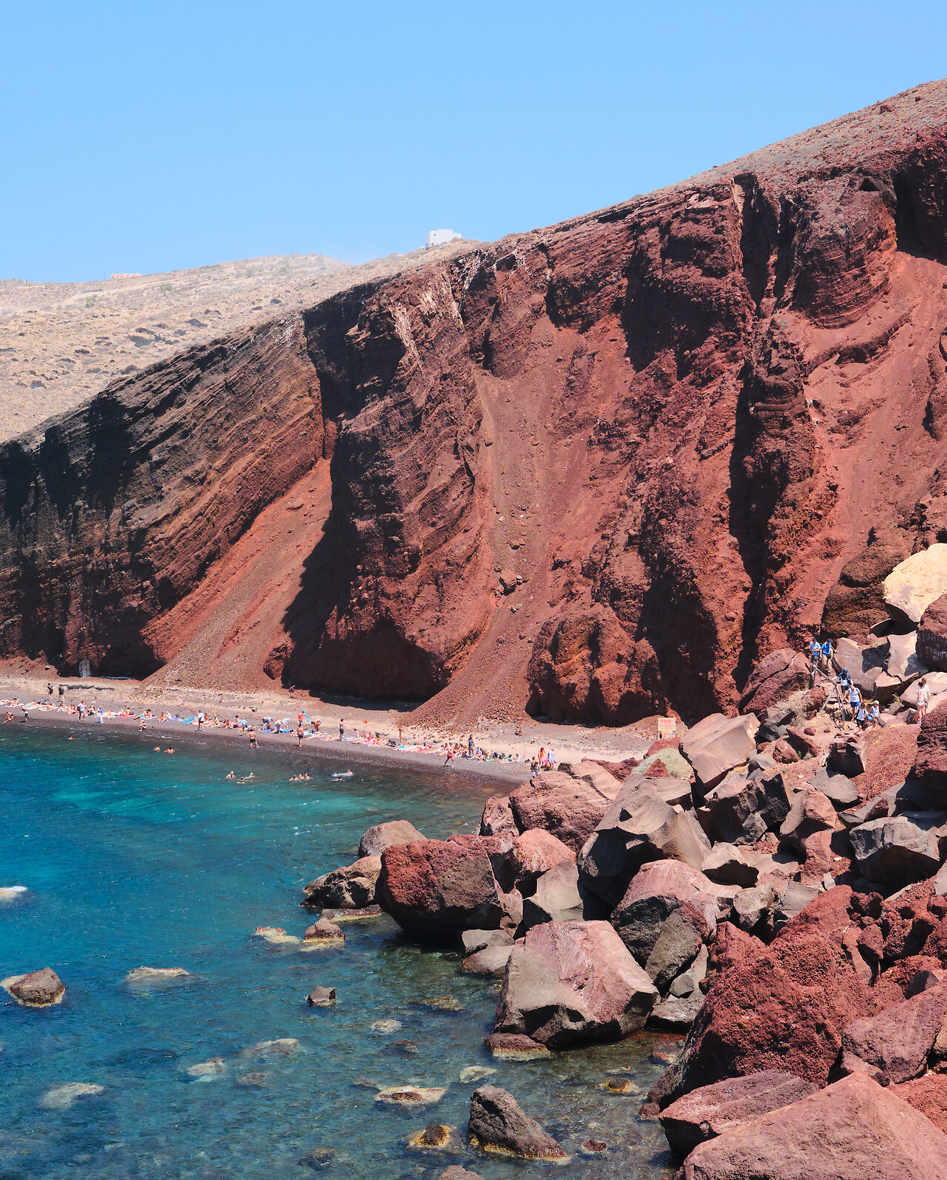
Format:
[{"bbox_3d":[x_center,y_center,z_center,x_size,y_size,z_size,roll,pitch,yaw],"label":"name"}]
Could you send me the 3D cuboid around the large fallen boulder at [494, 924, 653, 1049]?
[{"bbox_3d":[3.106,12.126,53.300,4.900,3.500,4.200,0,1,3],"label":"large fallen boulder"}]

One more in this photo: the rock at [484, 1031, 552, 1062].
[{"bbox_3d":[1.123,11.441,43.000,1.650,0.650,1.200,0,-1,1],"label":"rock"}]

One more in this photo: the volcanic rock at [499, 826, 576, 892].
[{"bbox_3d":[2.596,11.244,71.000,3.200,2.700,2.800,0,1,2],"label":"volcanic rock"}]

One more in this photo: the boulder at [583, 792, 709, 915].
[{"bbox_3d":[6.155,9.344,61.500,4.500,4.000,4.200,0,-1,6],"label":"boulder"}]

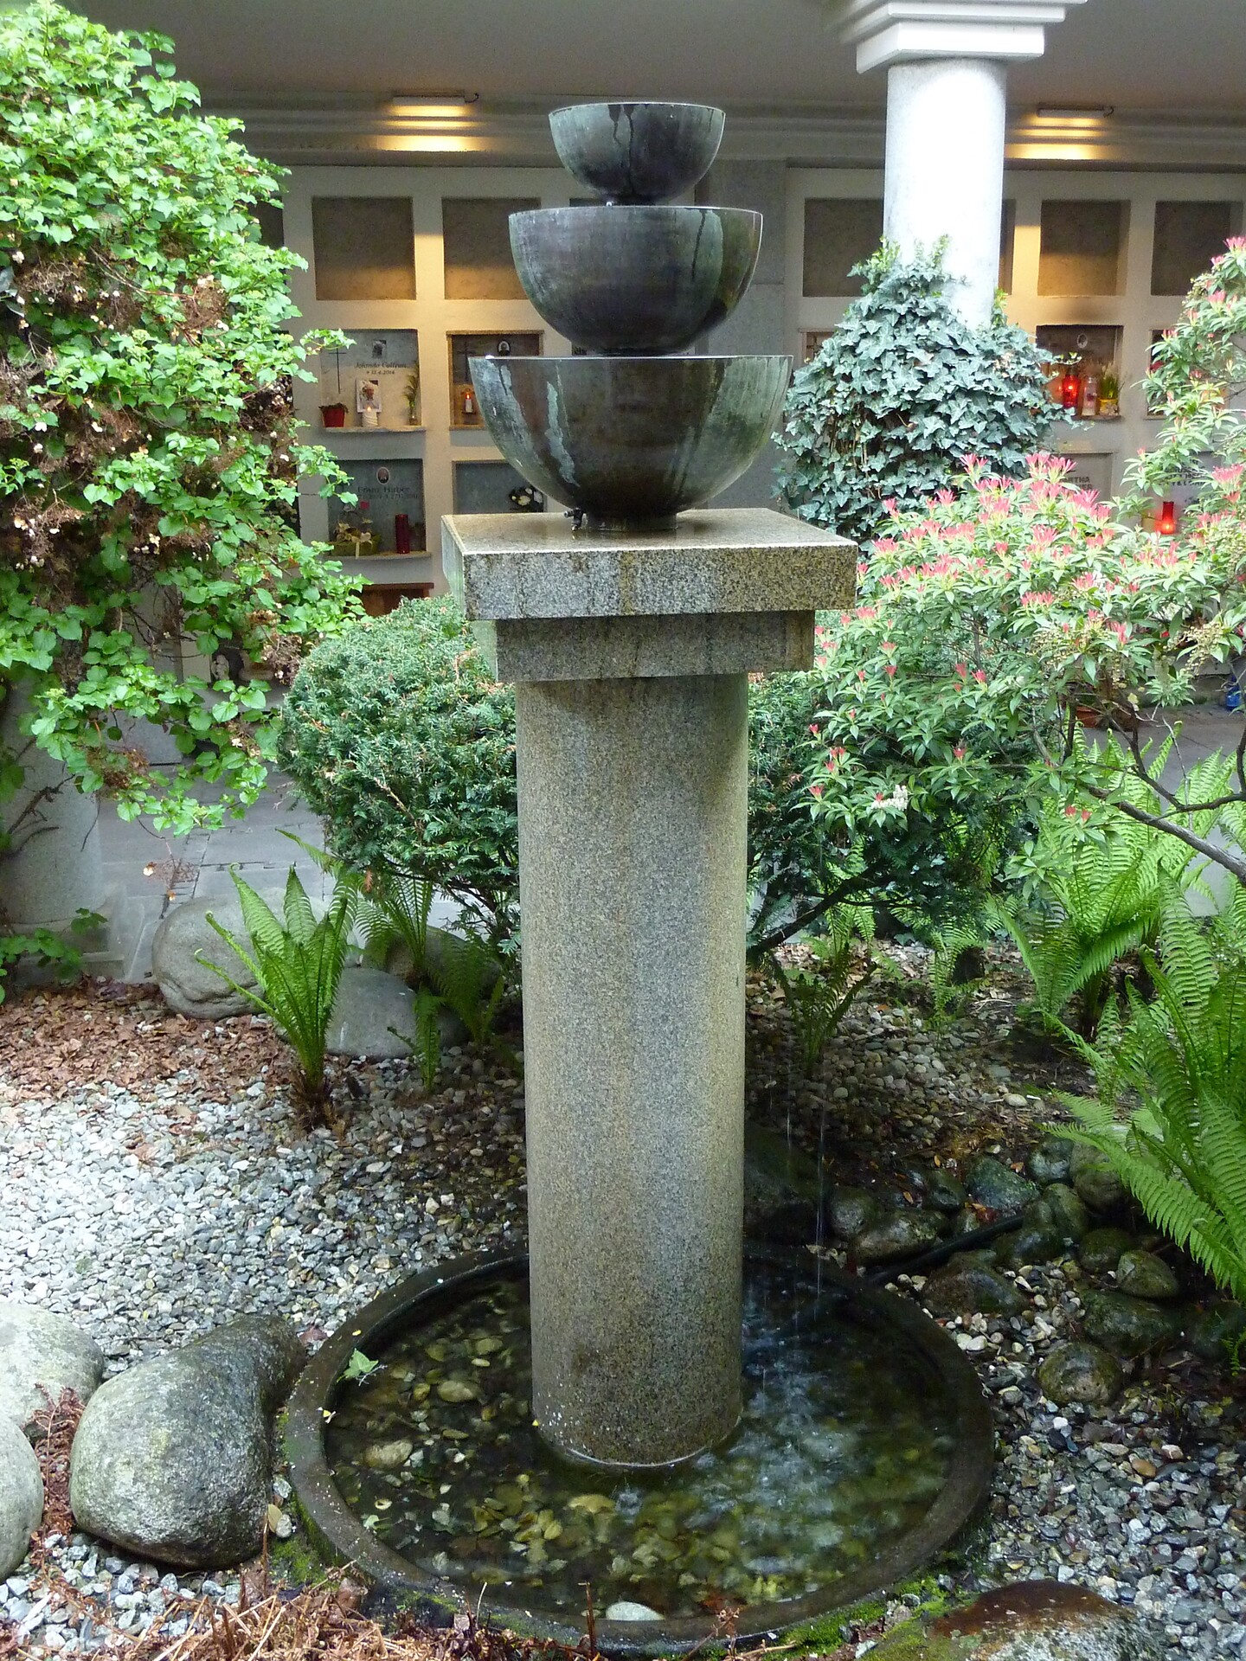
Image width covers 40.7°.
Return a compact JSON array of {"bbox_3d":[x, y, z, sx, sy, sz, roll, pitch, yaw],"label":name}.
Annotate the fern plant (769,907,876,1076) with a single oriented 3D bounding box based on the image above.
[{"bbox_3d":[0.459,0.383,3.866,0.245,0.377,0.221,0,16,0],"label":"fern plant"}]

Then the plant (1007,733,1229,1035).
[{"bbox_3d":[1.189,0.147,4.054,0.526,0.710,0.520,-1,16,0],"label":"plant"}]

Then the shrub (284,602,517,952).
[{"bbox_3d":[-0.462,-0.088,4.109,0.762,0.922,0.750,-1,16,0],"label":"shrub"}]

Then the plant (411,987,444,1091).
[{"bbox_3d":[-0.444,0.472,3.794,0.082,0.253,0.120,0,16,0],"label":"plant"}]

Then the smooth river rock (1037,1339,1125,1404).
[{"bbox_3d":[0.725,0.865,2.661,0.136,0.095,0.120,-1,16,0],"label":"smooth river rock"}]

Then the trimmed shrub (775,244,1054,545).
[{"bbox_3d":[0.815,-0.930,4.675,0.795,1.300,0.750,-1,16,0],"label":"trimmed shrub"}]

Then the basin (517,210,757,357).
[{"bbox_3d":[0.016,-0.723,2.237,0.334,0.178,0.334,0,16,0],"label":"basin"}]

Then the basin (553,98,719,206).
[{"bbox_3d":[0.016,-0.817,2.062,0.214,0.114,0.214,0,16,0],"label":"basin"}]

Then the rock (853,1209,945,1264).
[{"bbox_3d":[0.469,0.692,2.863,0.156,0.091,0.084,6,17,21],"label":"rock"}]

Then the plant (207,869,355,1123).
[{"bbox_3d":[-0.740,0.363,3.622,0.330,0.563,0.340,-1,16,0],"label":"plant"}]

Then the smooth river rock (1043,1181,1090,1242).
[{"bbox_3d":[0.772,0.665,2.929,0.084,0.103,0.105,0,16,0],"label":"smooth river rock"}]

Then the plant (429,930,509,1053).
[{"bbox_3d":[-0.368,0.390,4.015,0.186,0.291,0.220,-1,16,0],"label":"plant"}]

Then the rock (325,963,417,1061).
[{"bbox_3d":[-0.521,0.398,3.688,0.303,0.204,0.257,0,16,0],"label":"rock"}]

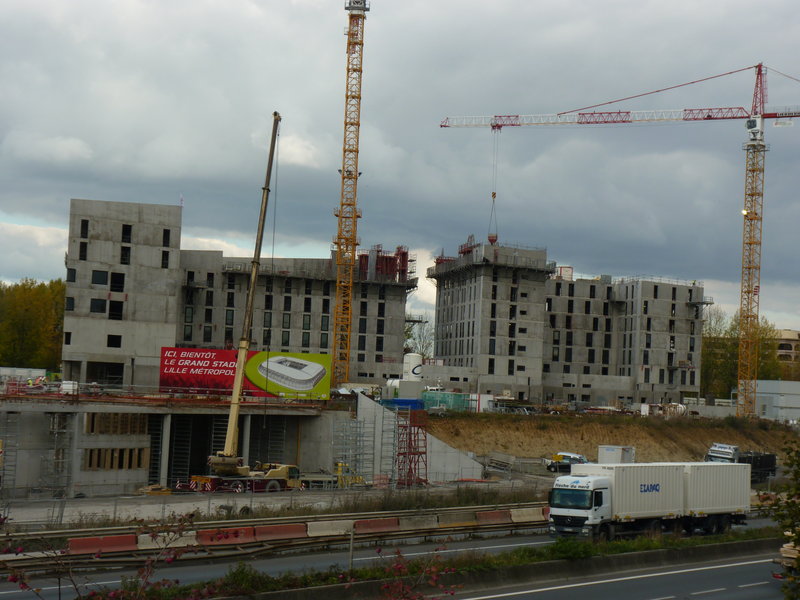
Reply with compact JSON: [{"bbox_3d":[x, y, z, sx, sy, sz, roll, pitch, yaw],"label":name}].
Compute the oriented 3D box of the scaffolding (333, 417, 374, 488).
[{"bbox_3d":[-3.423,11.227,122.500,1.900,5.150,2.500,1,-4,32],"label":"scaffolding"}]

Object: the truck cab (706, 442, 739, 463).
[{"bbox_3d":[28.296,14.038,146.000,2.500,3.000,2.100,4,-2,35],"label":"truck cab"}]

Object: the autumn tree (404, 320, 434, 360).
[{"bbox_3d":[3.691,10.601,315.000,7.500,14.000,7.500,3,-3,0],"label":"autumn tree"}]

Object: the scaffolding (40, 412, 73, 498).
[{"bbox_3d":[-20.995,9.501,102.000,1.200,5.100,1.700,1,-4,32],"label":"scaffolding"}]

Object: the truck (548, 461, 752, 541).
[{"bbox_3d":[14.133,11.027,91.944,2.550,3.870,18.180,0,-4,38],"label":"truck"}]

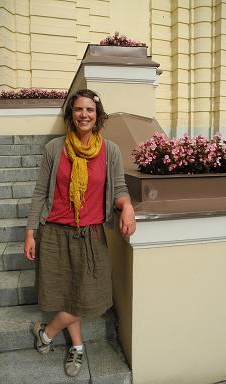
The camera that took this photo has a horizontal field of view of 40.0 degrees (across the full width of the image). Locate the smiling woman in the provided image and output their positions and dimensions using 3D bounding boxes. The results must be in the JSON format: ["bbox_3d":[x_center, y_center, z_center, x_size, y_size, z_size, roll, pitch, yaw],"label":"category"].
[{"bbox_3d":[-0.199,0.246,1.851,0.650,1.650,0.380,-1,8,-5],"label":"smiling woman"}]

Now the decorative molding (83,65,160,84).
[{"bbox_3d":[0.098,-1.385,3.720,0.880,0.195,0.130,-2,8,-10],"label":"decorative molding"}]

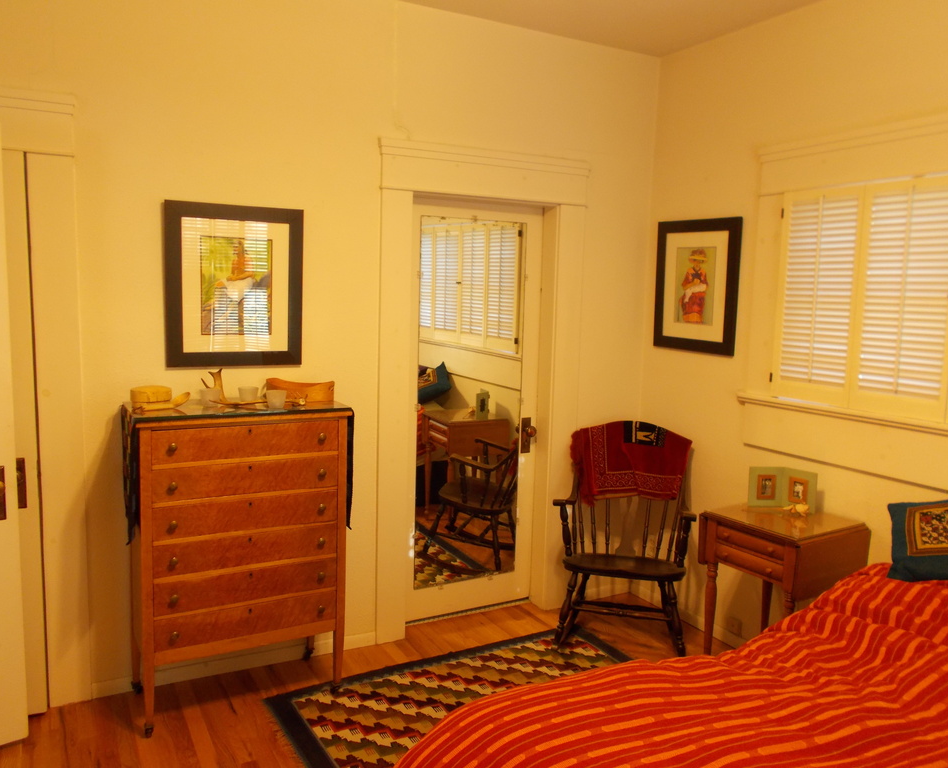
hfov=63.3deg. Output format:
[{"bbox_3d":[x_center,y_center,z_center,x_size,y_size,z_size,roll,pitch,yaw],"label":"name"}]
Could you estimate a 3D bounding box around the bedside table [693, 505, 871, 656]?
[{"bbox_3d":[1.171,0.880,2.976,0.435,0.749,0.455,-3,8,-33],"label":"bedside table"}]

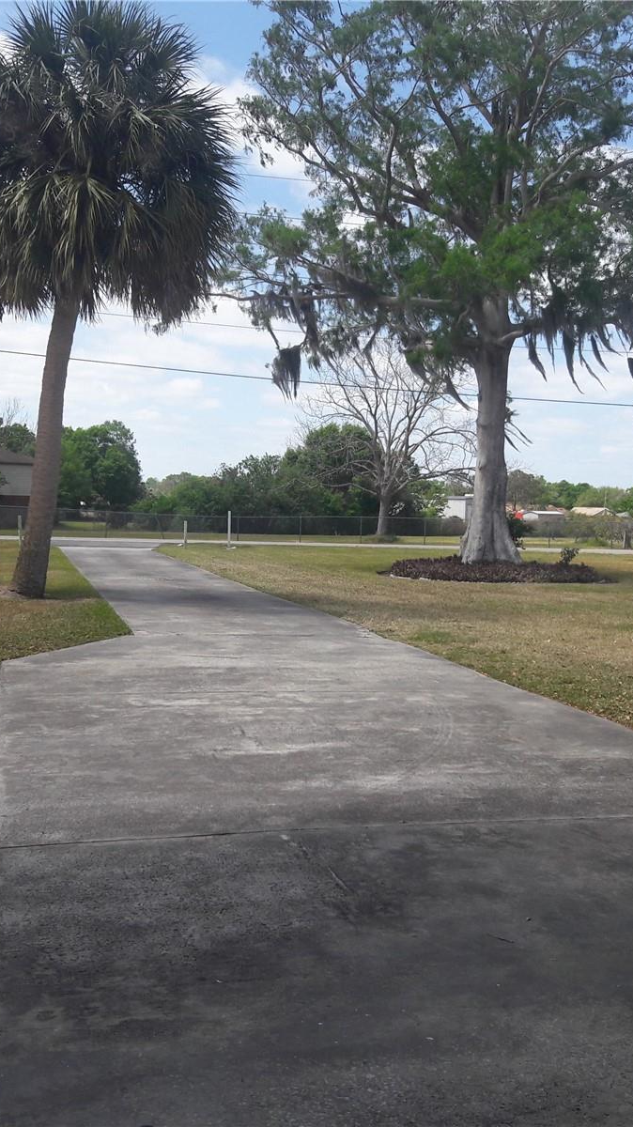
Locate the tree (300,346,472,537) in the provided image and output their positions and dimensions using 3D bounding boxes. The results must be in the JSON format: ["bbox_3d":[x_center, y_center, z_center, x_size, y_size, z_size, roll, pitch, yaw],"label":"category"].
[{"bbox_3d":[3.974,-6.986,69.748,9.900,10.950,9.900,1,3,0],"label":"tree"}]

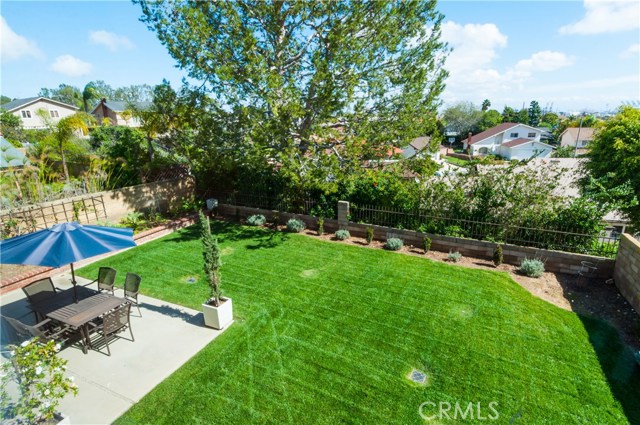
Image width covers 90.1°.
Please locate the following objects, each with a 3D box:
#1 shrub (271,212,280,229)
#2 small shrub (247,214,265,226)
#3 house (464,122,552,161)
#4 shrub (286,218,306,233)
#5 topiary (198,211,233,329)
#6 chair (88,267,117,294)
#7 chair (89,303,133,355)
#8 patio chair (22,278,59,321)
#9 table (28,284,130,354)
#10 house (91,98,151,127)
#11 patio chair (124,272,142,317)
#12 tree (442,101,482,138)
[{"bbox_3d":[-1.832,0.329,13.160,0.380,0.680,0.380,0,18,0],"label":"shrub"},{"bbox_3d":[-2.678,0.337,13.480,0.820,0.450,0.780,0,18,0],"label":"small shrub"},{"bbox_3d":[38.759,-15.006,66.339,14.300,6.840,11.000,1,18,4],"label":"house"},{"bbox_3d":[-0.943,0.522,12.825,0.800,0.540,0.780,0,18,0],"label":"shrub"},{"bbox_3d":[-2.366,1.288,7.000,0.460,2.720,0.460,8,20,24],"label":"topiary"},{"bbox_3d":[-5.314,2.000,7.823,0.580,0.960,0.660,8,20,24],"label":"chair"},{"bbox_3d":[-4.324,2.398,6.617,0.660,0.960,0.580,8,20,24],"label":"chair"},{"bbox_3d":[-6.186,2.163,7.339,0.660,0.960,0.580,8,20,24],"label":"patio chair"},{"bbox_3d":[-5.197,2.384,7.031,1.680,0.720,1.020,8,20,24],"label":"table"},{"bbox_3d":[-32.630,-17.357,56.524,8.000,4.890,11.000,9,20,27],"label":"house"},{"bbox_3d":[-4.518,2.086,7.560,0.580,0.960,0.660,8,20,24],"label":"patio chair"},{"bbox_3d":[34.778,-20.991,78.396,9.800,12.080,9.800,0,18,0],"label":"tree"}]

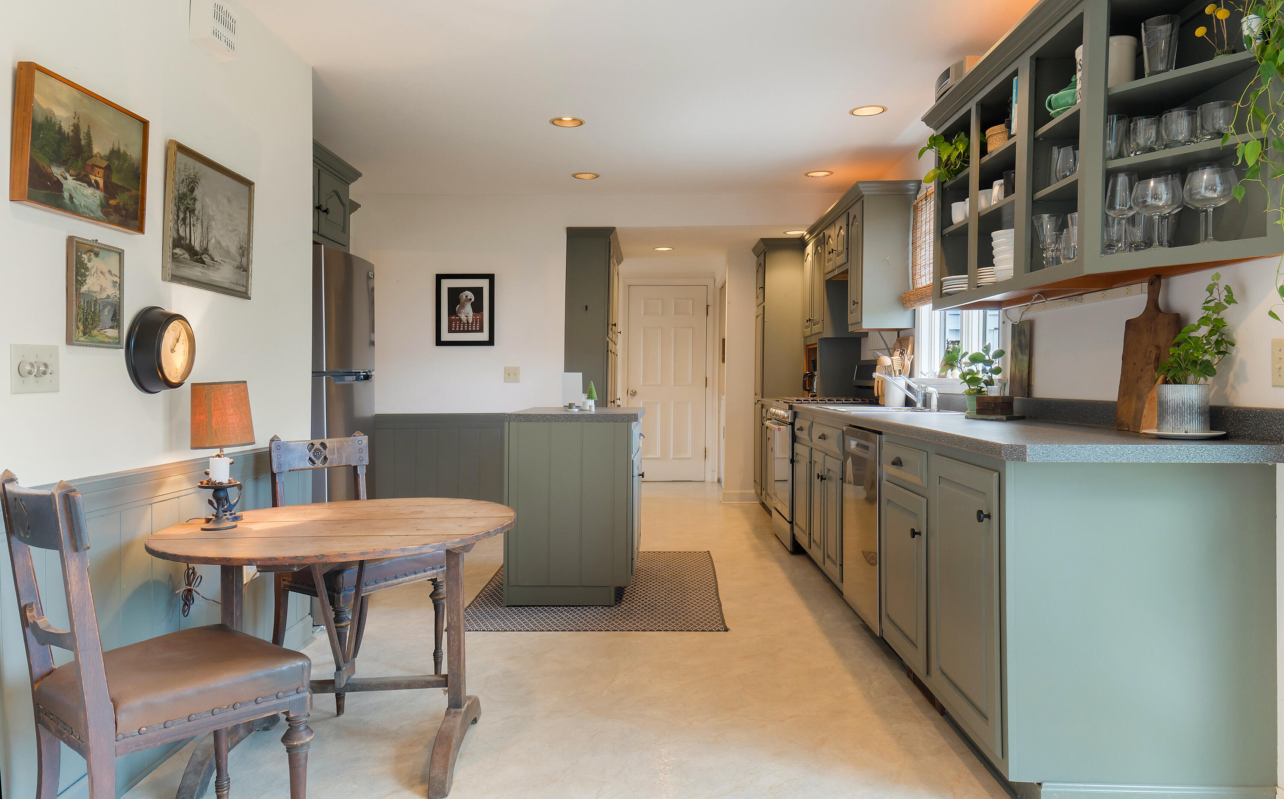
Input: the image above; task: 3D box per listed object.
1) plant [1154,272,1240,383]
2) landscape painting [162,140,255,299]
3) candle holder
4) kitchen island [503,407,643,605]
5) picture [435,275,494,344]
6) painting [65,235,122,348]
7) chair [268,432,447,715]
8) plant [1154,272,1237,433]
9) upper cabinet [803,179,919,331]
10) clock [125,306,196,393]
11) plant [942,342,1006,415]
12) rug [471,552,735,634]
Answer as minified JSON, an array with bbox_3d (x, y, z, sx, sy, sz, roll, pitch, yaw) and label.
[{"bbox_3d":[1.386,-0.170,2.399,0.171,0.276,0.181,0,1,1],"label":"plant"},{"bbox_3d":[-1.305,-0.523,2.932,0.022,0.390,0.525,3,1,1],"label":"landscape painting"},{"bbox_3d":[-1.075,0.262,2.453,0.112,0.135,0.112,0,1,1],"label":"candle holder"},{"bbox_3d":[-0.320,0.502,4.990,0.623,0.893,1.145,0,1,1],"label":"kitchen island"},{"bbox_3d":[-1.220,-0.617,6.643,0.407,0.495,0.025,0,1,1],"label":"picture"},{"bbox_3d":[-1.325,-0.253,2.338,0.020,0.250,0.210,1,1,1],"label":"painting"},{"bbox_3d":[-0.994,0.548,3.261,0.462,0.859,0.452,1,1,32],"label":"chair"},{"bbox_3d":[1.385,-0.115,2.406,0.206,0.403,0.190,0,1,1],"label":"plant"},{"bbox_3d":[1.394,-0.840,6.401,0.345,0.844,1.989,0,1,1],"label":"upper cabinet"},{"bbox_3d":[-1.254,-0.126,2.528,0.078,0.229,0.229,0,1,0],"label":"clock"},{"bbox_3d":[1.248,-0.077,3.630,0.235,0.270,0.200,0,1,1],"label":"plant"},{"bbox_3d":[-0.202,0.945,4.966,1.186,0.012,1.889,0,1,1],"label":"rug"}]

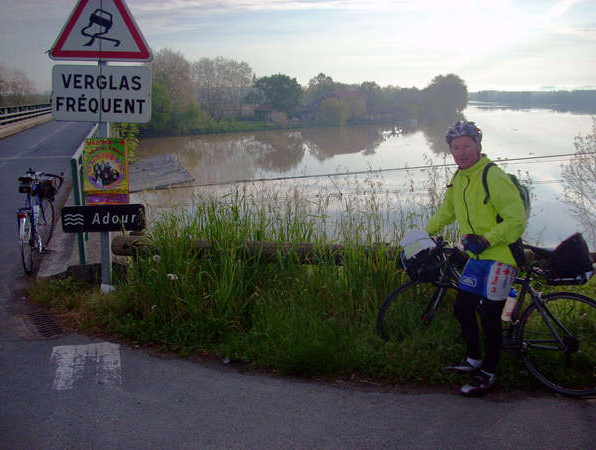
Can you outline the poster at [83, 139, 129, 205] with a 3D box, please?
[{"bbox_3d":[-1.887,-0.527,6.317,0.430,0.650,0.015,0,11,-2],"label":"poster"}]

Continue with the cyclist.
[{"bbox_3d":[1.168,0.214,4.221,0.550,1.770,0.540,-8,14,-37],"label":"cyclist"}]

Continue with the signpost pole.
[{"bbox_3d":[-1.919,-0.510,6.382,0.080,2.420,0.080,2,11,0],"label":"signpost pole"}]

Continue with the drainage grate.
[{"bbox_3d":[-2.222,0.873,5.601,0.260,0.030,0.570,-7,13,-33],"label":"drainage grate"}]

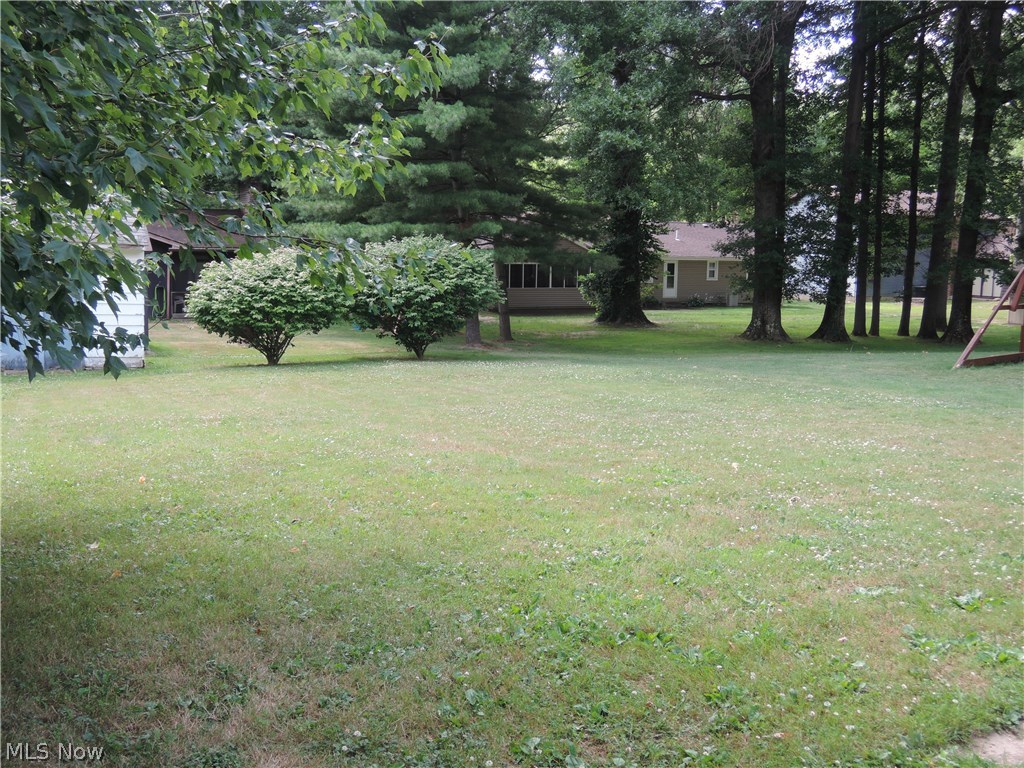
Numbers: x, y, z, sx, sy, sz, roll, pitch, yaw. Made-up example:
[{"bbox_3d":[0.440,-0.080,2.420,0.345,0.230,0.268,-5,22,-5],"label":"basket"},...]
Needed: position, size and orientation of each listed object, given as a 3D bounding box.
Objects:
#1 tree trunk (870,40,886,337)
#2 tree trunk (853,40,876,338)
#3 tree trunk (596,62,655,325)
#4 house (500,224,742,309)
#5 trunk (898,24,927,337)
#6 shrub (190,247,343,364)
[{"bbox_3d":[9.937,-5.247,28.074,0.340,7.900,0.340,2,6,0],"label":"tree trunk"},{"bbox_3d":[9.517,-5.196,27.875,0.420,7.870,0.420,2,6,0],"label":"tree trunk"},{"bbox_3d":[3.869,-6.276,34.035,1.700,8.610,1.600,2,6,0],"label":"tree trunk"},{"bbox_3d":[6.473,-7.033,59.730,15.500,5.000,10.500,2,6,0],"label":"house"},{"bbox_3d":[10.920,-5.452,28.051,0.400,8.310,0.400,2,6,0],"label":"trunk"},{"bbox_3d":[-4.322,-1.379,18.390,2.750,2.040,2.600,2,6,0],"label":"shrub"}]

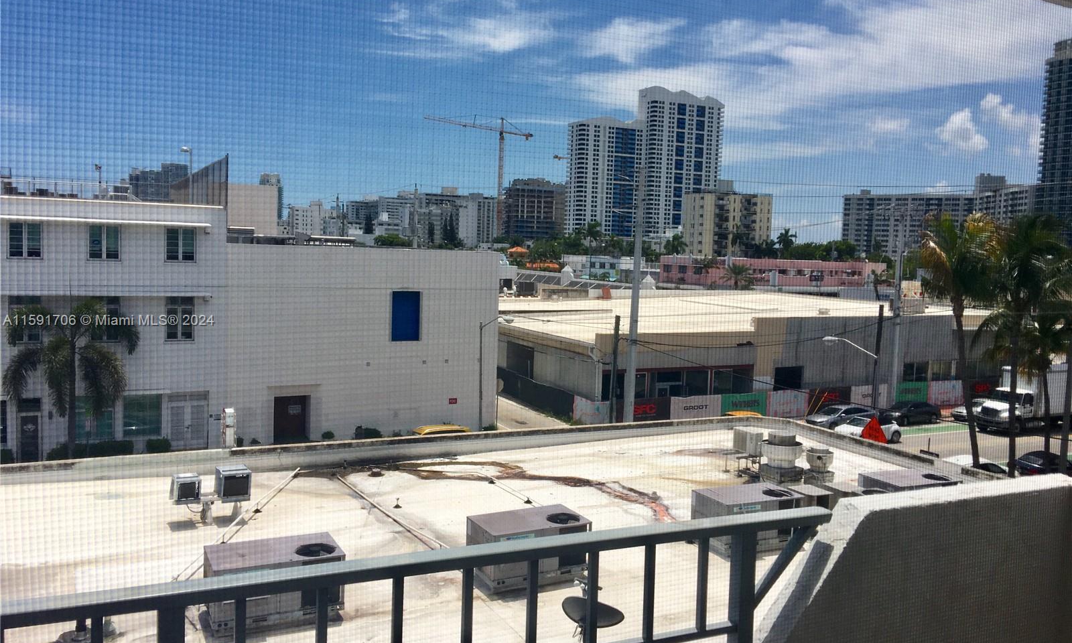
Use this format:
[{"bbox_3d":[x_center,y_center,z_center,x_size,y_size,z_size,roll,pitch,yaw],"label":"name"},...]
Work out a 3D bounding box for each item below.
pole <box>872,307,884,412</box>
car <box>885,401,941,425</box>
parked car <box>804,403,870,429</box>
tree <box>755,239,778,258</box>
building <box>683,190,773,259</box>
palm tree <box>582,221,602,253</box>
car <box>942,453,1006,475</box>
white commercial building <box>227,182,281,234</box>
[{"bbox_3d":[23.677,2.711,62.286,0.320,7.823,0.320,0,5,-26],"label":"pole"},{"bbox_3d":[25.309,6.101,60.672,4.550,1.440,1.800,0,5,-26],"label":"car"},{"bbox_3d":[19.877,6.116,58.281,4.500,1.440,1.800,0,5,-26],"label":"parked car"},{"bbox_3d":[60.016,-13.982,235.621,6.000,15.268,6.000,0,5,-26],"label":"tree"},{"bbox_3d":[61.435,-25.790,290.669,25.178,29.928,13.291,0,5,-26],"label":"building"},{"bbox_3d":[14.178,-16.569,230.740,5.500,18.196,5.500,0,5,-26],"label":"palm tree"},{"bbox_3d":[21.105,7.400,43.064,4.600,1.440,1.800,0,5,-26],"label":"car"},{"bbox_3d":[-51.411,-12.236,145.451,15.286,19.121,18.000,0,5,-26],"label":"white commercial building"}]

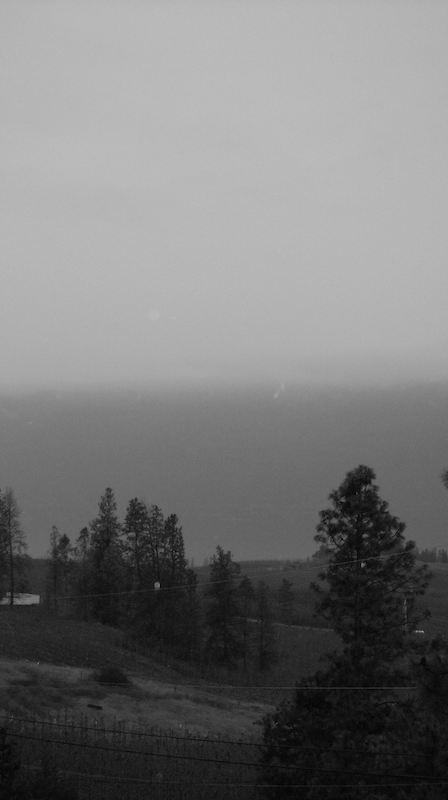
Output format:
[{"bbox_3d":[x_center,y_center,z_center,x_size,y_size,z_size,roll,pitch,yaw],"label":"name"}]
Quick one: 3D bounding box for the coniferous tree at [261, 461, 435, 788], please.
[{"bbox_3d":[5.150,10.280,65.000,7.200,15.200,7.000,0,-1,0],"label":"coniferous tree"}]

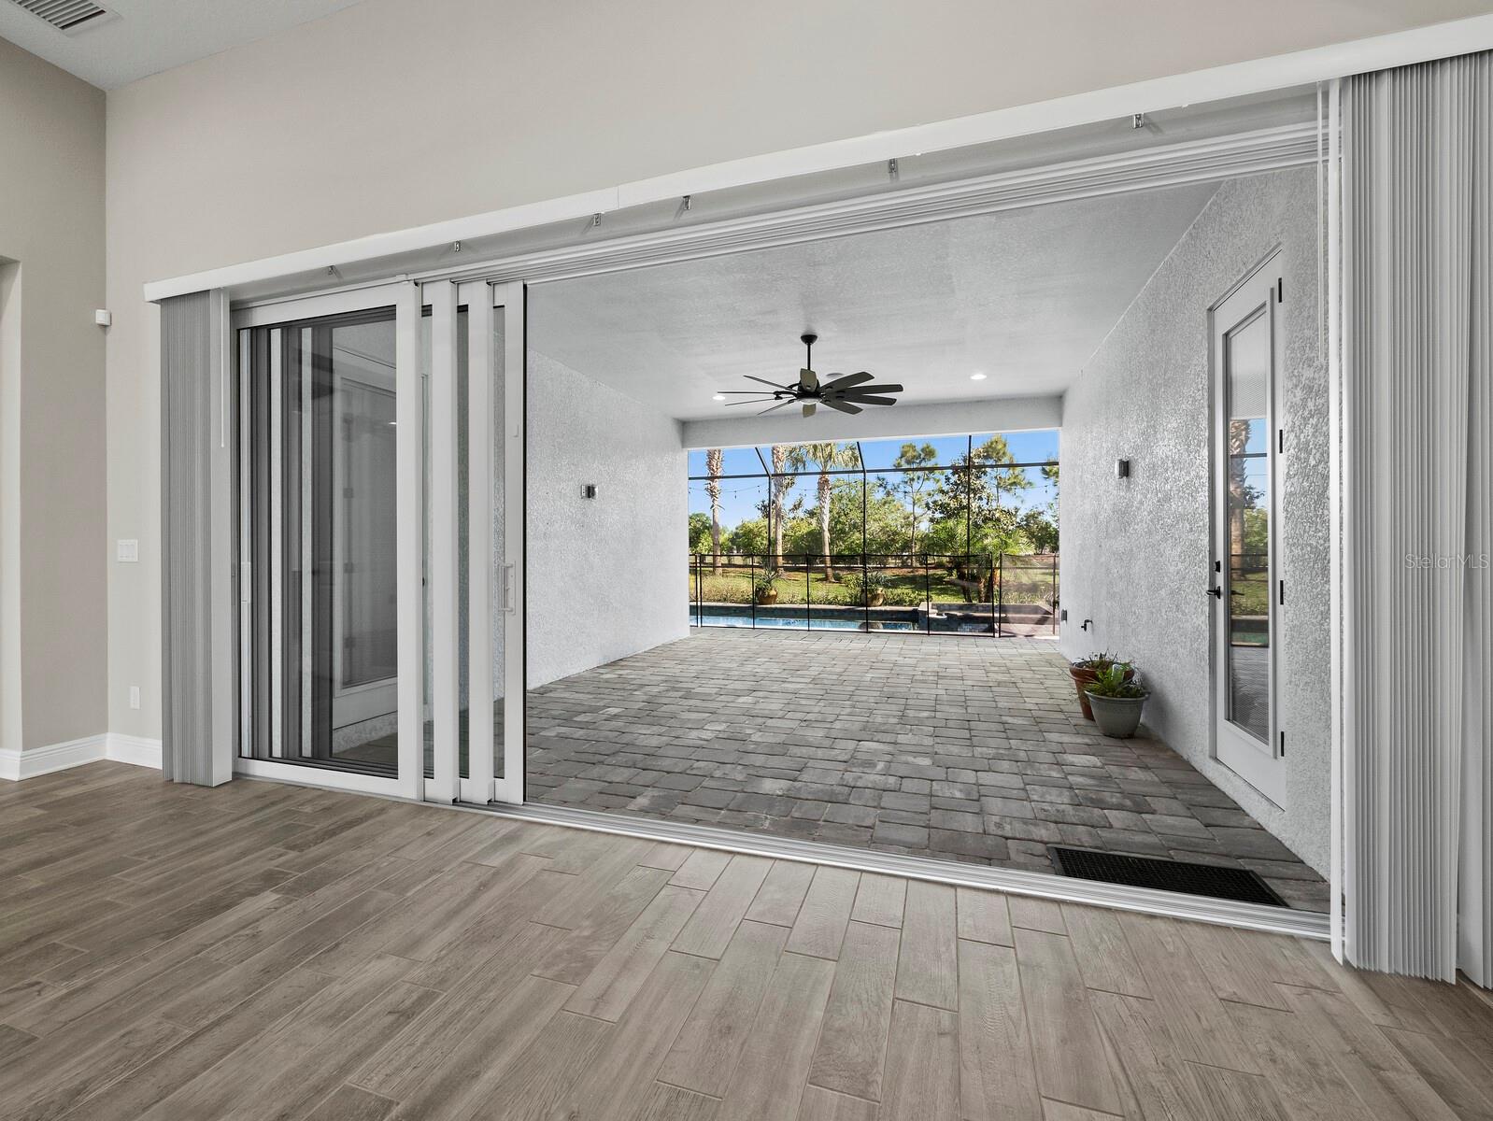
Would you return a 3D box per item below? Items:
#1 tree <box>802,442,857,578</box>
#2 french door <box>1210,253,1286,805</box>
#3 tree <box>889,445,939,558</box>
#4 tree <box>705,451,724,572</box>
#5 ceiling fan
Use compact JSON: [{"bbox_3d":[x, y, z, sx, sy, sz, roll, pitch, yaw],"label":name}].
[{"bbox_3d":[3.000,-2.220,23.000,2.600,6.100,2.600,0,1,0],"label":"tree"},{"bbox_3d":[2.450,-0.133,2.945,0.070,2.440,0.720,0,1,18],"label":"french door"},{"bbox_3d":[9.390,-3.150,34.000,2.950,7.000,2.950,0,1,0],"label":"tree"},{"bbox_3d":[-1.360,-3.200,26.500,2.600,7.600,2.600,0,1,0],"label":"tree"},{"bbox_3d":[0.563,-1.683,5.350,1.680,0.620,1.680,0,1,18],"label":"ceiling fan"}]

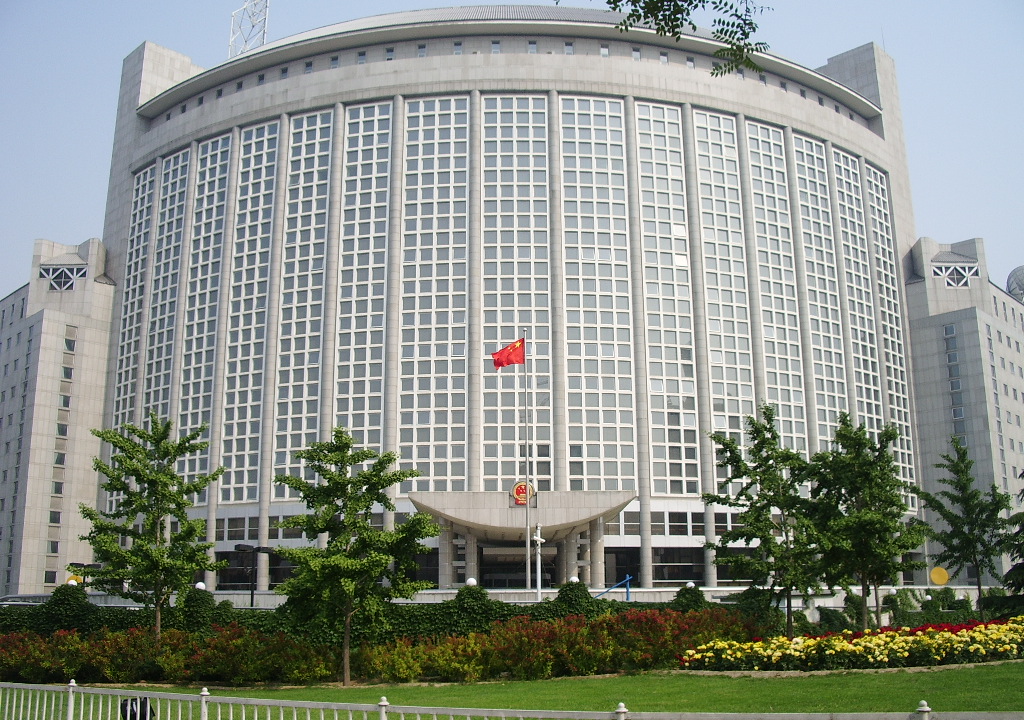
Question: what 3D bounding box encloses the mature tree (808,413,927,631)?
[{"bbox_3d":[10.128,4.718,29.521,3.400,6.440,3.200,0,-14,0],"label":"mature tree"}]

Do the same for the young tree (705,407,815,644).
[{"bbox_3d":[6.922,4.465,28.523,3.200,6.610,3.000,0,-14,0],"label":"young tree"}]

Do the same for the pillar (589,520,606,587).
[{"bbox_3d":[7.184,16.276,87.006,1.200,6.040,1.200,0,-14,0],"label":"pillar"}]

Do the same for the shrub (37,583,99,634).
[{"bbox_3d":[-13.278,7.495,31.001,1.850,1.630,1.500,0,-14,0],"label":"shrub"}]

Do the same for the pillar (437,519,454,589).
[{"bbox_3d":[-5.546,16.276,87.006,1.200,6.040,1.200,0,-14,0],"label":"pillar"}]

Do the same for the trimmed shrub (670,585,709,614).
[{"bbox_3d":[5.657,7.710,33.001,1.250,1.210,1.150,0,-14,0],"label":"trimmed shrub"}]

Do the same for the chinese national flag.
[{"bbox_3d":[-0.209,-0.456,72.001,2.500,2.150,0.700,0,-14,0],"label":"chinese national flag"}]

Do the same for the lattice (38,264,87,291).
[{"bbox_3d":[-59.410,-10.823,137.001,6.300,3.690,0.600,-1,-14,2],"label":"lattice"}]

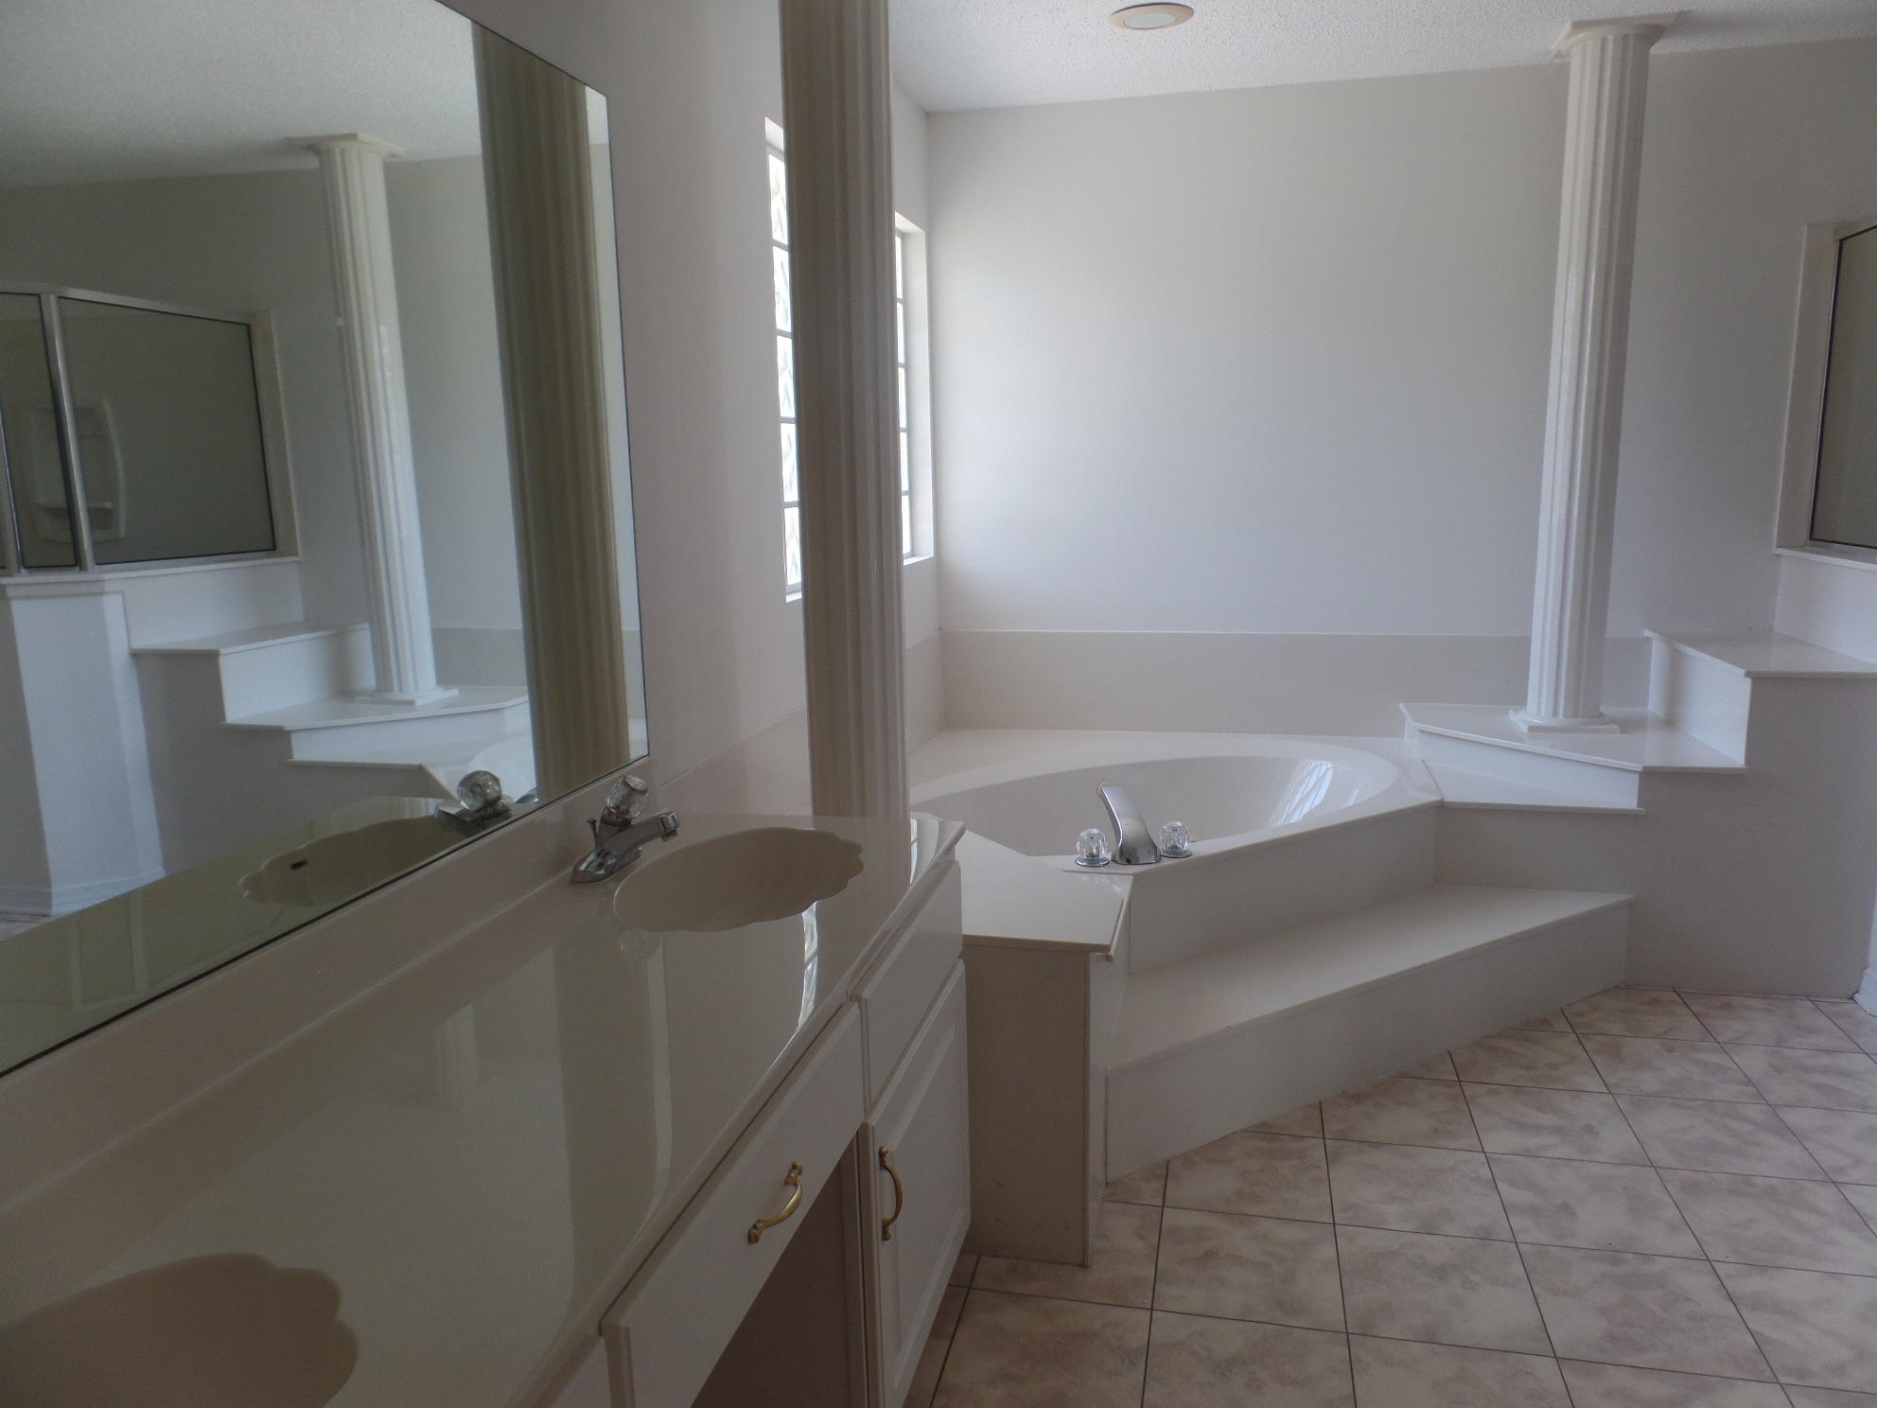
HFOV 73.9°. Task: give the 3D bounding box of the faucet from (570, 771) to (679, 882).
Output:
[{"bbox_3d":[-0.450,0.180,1.853,0.138,0.136,0.150,1,10,14],"label":"faucet"}]

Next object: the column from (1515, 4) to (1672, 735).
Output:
[{"bbox_3d":[1.794,-0.852,3.447,0.250,1.859,0.245,1,10,14],"label":"column"}]

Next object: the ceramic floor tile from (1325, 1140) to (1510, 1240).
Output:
[{"bbox_3d":[0.899,0.916,2.362,0.300,0.010,0.300,1,10,14],"label":"ceramic floor tile"}]

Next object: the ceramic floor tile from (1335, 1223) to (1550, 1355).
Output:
[{"bbox_3d":[0.827,0.969,2.072,0.300,0.010,0.300,1,10,14],"label":"ceramic floor tile"}]

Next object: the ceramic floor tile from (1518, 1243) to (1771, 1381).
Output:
[{"bbox_3d":[1.121,0.972,2.000,0.300,0.010,0.300,1,10,14],"label":"ceramic floor tile"}]

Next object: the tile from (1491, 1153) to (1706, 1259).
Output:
[{"bbox_3d":[1.193,0.920,2.290,0.300,0.010,0.300,1,10,14],"label":"tile"}]

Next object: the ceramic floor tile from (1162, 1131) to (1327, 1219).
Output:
[{"bbox_3d":[0.604,0.913,2.434,0.300,0.010,0.300,1,10,14],"label":"ceramic floor tile"}]

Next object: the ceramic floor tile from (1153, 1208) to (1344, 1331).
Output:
[{"bbox_3d":[0.533,0.965,2.144,0.300,0.010,0.300,1,10,14],"label":"ceramic floor tile"}]

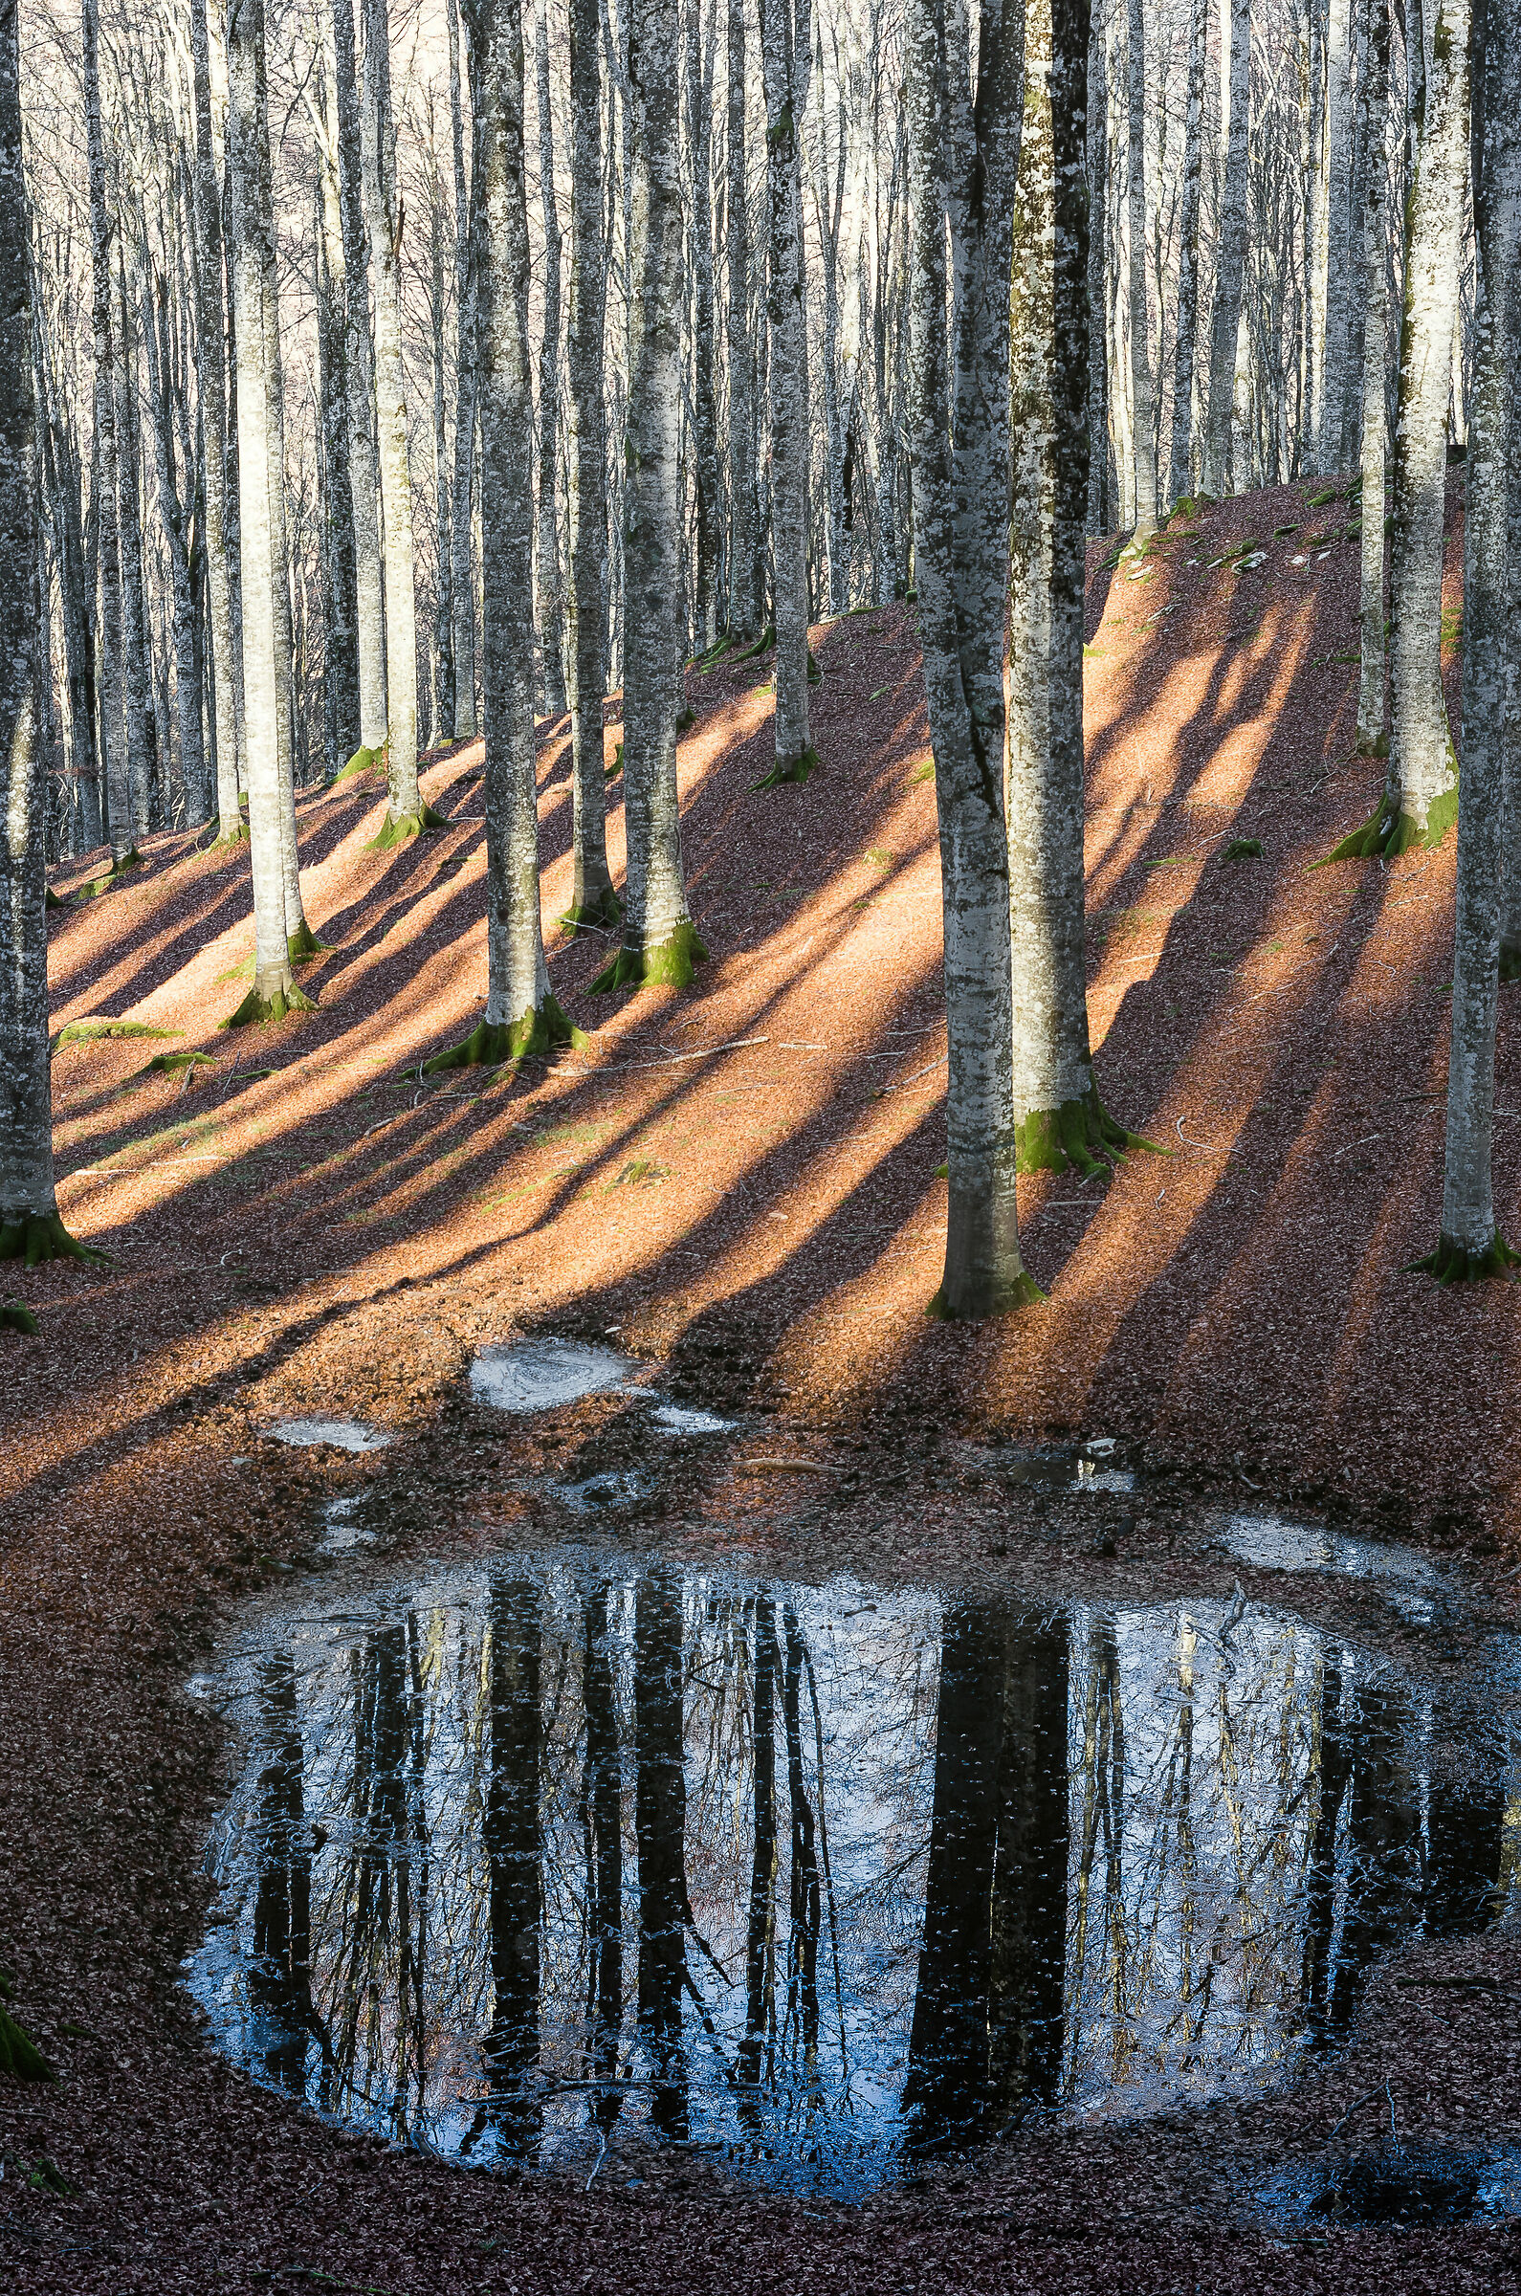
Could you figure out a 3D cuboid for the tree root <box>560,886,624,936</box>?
[{"bbox_3d":[-1.555,-2.191,44.006,0.579,0.380,0.550,0,12,-2],"label":"tree root"}]

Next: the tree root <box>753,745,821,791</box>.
[{"bbox_3d":[0.327,-4.779,60.000,0.860,0.500,0.720,0,10,0],"label":"tree root"}]

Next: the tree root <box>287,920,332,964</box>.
[{"bbox_3d":[-5.110,-2.280,53.000,0.800,0.420,0.700,0,10,0],"label":"tree root"}]

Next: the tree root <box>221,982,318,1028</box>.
[{"bbox_3d":[-4.260,-1.238,41.448,0.841,0.275,0.750,-1,12,-6],"label":"tree root"}]

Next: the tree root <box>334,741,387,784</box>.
[{"bbox_3d":[-5.245,-5.077,63.000,0.800,0.500,0.720,0,10,0],"label":"tree root"}]

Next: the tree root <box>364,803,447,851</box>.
[{"bbox_3d":[-4.380,-3.979,59.000,1.000,0.520,0.850,0,10,0],"label":"tree root"}]

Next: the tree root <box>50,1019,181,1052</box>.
[{"bbox_3d":[-5.489,-0.963,40.689,1.086,0.211,0.450,-2,12,-8],"label":"tree root"}]

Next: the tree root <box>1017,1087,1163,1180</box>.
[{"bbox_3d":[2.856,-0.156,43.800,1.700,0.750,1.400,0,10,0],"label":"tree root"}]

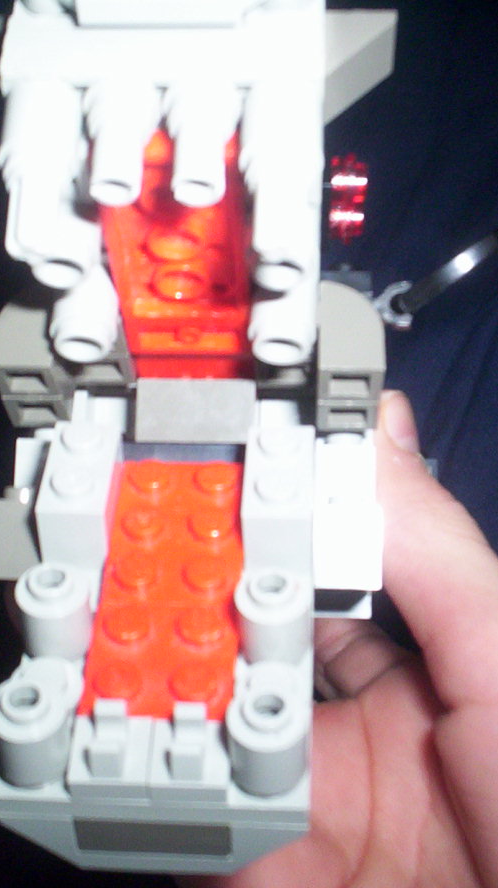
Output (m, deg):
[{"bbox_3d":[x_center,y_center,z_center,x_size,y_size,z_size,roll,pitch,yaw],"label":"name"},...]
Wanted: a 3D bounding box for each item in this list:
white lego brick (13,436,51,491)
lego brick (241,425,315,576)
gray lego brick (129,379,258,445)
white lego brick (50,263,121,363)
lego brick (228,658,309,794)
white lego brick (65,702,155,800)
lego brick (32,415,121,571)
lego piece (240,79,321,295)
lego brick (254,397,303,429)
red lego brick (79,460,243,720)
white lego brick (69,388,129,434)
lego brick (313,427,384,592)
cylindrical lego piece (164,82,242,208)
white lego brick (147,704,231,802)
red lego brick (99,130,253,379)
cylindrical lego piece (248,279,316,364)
[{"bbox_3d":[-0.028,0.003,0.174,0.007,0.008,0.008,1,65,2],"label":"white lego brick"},{"bbox_3d":[0.004,0.006,0.159,0.008,0.011,0.016,2,41,1],"label":"lego brick"},{"bbox_3d":[-0.007,-0.004,0.177,0.016,0.008,0.009,2,76,1],"label":"gray lego brick"},{"bbox_3d":[-0.020,-0.016,0.158,0.008,0.008,0.010,1,65,2],"label":"white lego brick"},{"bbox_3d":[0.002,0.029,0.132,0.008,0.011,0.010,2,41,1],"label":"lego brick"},{"bbox_3d":[-0.014,0.031,0.132,0.008,0.007,0.008,1,41,2],"label":"white lego brick"},{"bbox_3d":[-0.020,0.006,0.158,0.008,0.011,0.016,1,41,2],"label":"lego brick"},{"bbox_3d":[0.003,-0.025,0.128,0.009,0.009,0.021,0,55,0],"label":"lego piece"},{"bbox_3d":[0.004,-0.003,0.170,0.006,0.007,0.006,1,41,2],"label":"lego brick"},{"bbox_3d":[-0.009,0.016,0.151,0.016,0.005,0.040,1,41,2],"label":"red lego brick"},{"bbox_3d":[-0.020,-0.003,0.175,0.008,0.008,0.009,1,65,2],"label":"white lego brick"},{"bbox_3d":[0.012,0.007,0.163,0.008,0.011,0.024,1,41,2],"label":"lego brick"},{"bbox_3d":[-0.005,-0.029,0.128,0.008,0.008,0.010,1,65,2],"label":"cylindrical lego piece"},{"bbox_3d":[-0.006,0.031,0.132,0.008,0.007,0.008,1,41,2],"label":"white lego brick"},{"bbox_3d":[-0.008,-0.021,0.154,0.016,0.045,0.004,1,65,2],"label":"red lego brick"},{"bbox_3d":[0.004,-0.015,0.157,0.008,0.008,0.010,1,65,2],"label":"cylindrical lego piece"}]

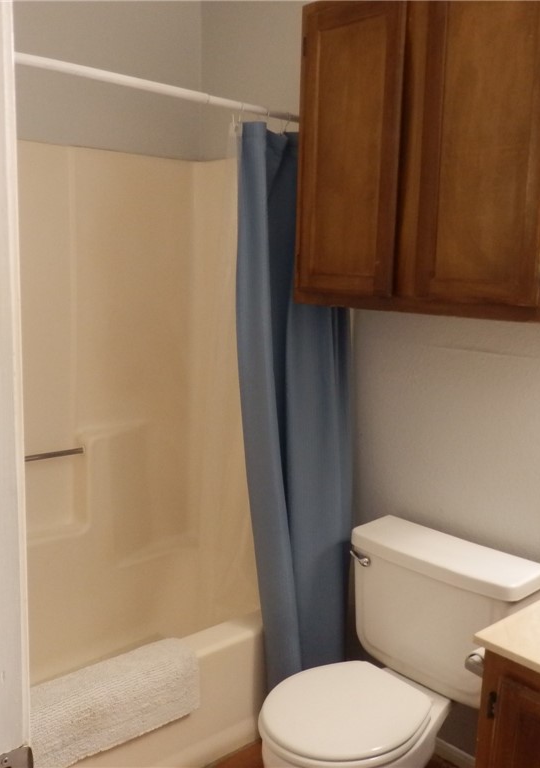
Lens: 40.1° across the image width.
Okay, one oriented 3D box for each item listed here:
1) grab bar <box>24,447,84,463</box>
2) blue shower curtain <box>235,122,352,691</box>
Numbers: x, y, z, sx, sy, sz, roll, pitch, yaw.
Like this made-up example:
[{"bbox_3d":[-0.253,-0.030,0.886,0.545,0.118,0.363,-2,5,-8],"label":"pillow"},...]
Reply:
[{"bbox_3d":[-0.841,0.261,2.528,0.440,0.021,0.025,-6,12,-42],"label":"grab bar"},{"bbox_3d":[0.090,0.170,2.220,0.430,1.790,0.130,-6,12,-42],"label":"blue shower curtain"}]

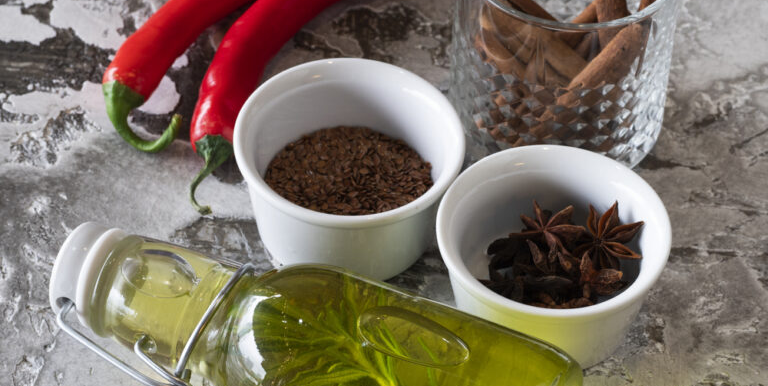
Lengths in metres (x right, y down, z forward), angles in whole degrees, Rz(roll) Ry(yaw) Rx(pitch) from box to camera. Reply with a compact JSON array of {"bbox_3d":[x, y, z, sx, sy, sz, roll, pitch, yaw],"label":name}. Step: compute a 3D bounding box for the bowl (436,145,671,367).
[{"bbox_3d":[0.060,0.027,0.971,0.084,0.044,0.084,2,47,-2],"label":"bowl"}]

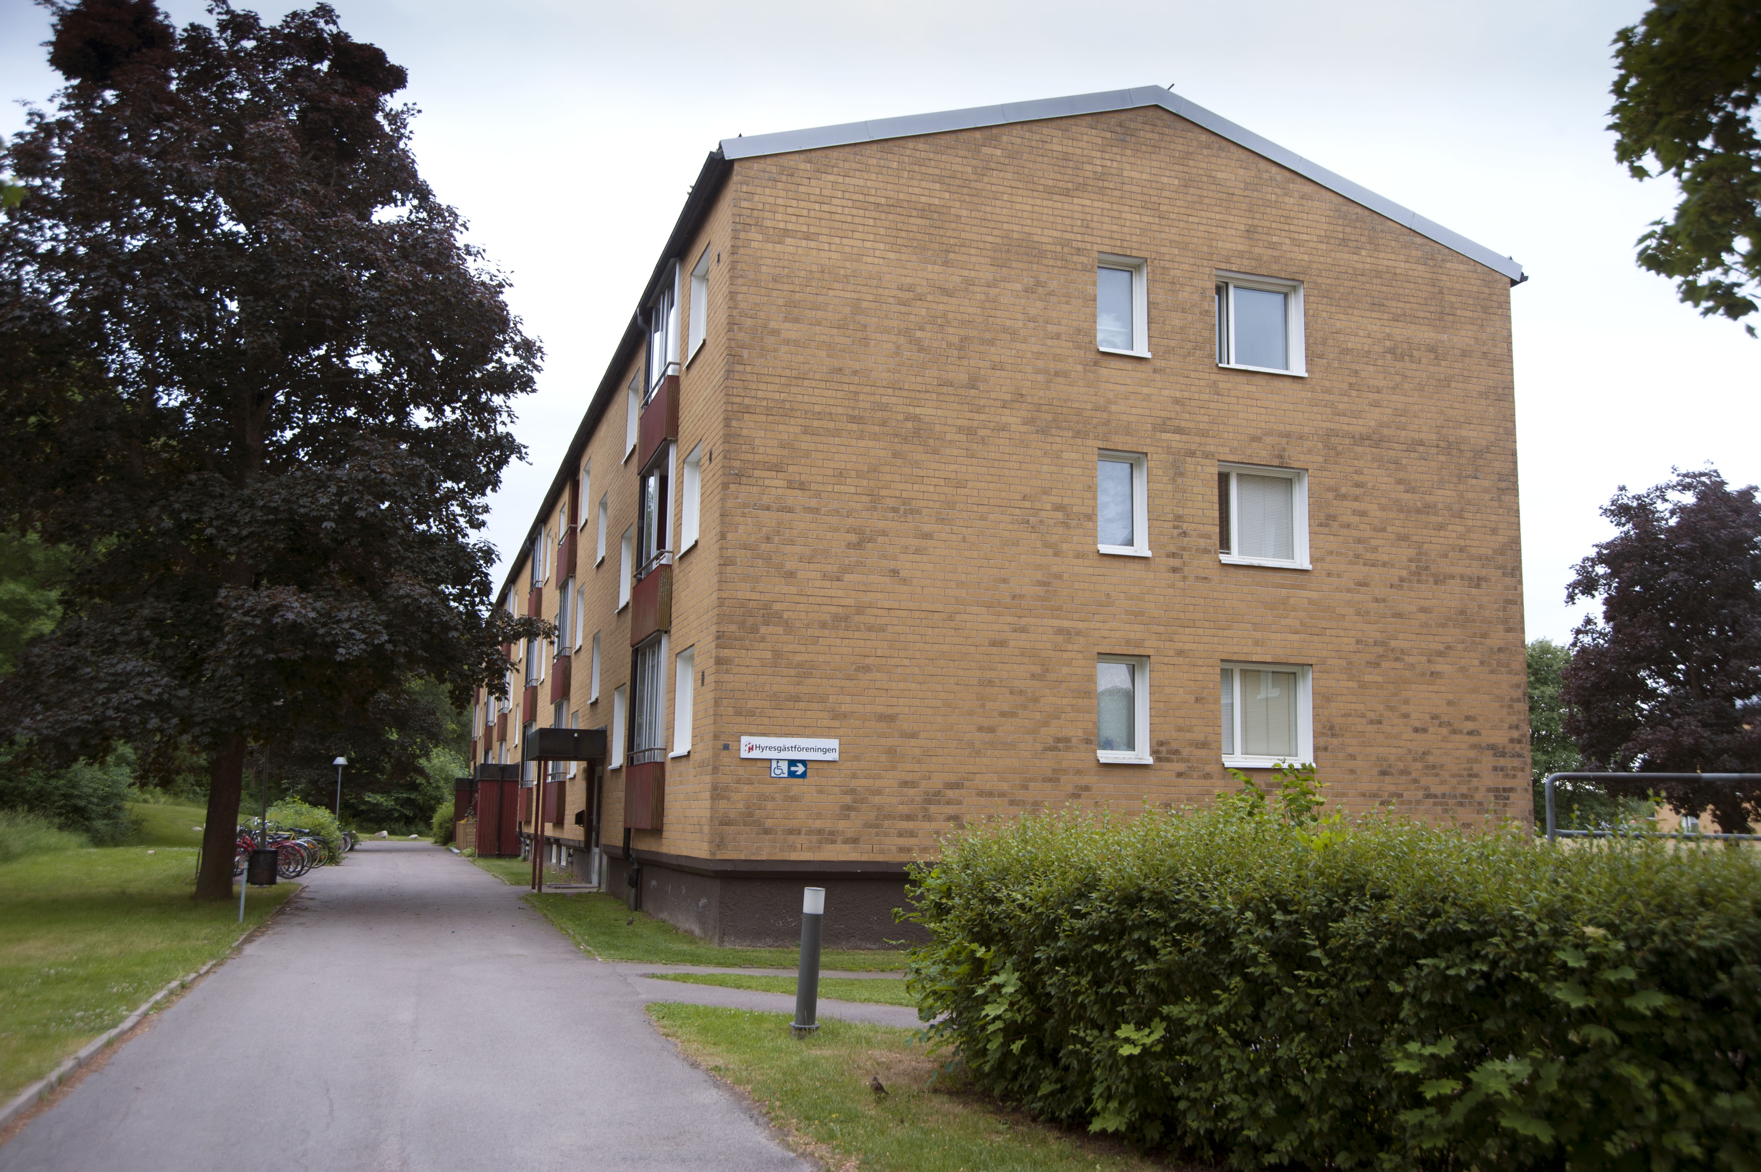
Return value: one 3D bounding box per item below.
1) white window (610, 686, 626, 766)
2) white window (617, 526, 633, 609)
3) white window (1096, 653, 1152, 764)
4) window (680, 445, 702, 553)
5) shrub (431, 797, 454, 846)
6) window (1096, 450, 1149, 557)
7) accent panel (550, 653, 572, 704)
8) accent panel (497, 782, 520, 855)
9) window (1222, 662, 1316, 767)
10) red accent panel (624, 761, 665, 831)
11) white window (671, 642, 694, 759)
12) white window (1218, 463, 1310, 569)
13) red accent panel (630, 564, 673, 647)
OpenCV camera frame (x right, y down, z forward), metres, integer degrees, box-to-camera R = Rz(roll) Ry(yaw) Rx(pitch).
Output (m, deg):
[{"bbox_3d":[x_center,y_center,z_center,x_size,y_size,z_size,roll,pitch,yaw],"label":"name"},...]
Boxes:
[{"bbox_3d":[-4.363,2.392,26.460,0.170,1.362,1.310,4,-9,-17],"label":"white window"},{"bbox_3d":[-4.311,-0.286,26.875,0.170,1.342,1.310,4,-9,-17],"label":"white window"},{"bbox_3d":[3.135,1.578,20.210,0.754,1.367,0.200,4,-9,-17],"label":"white window"},{"bbox_3d":[-2.449,-1.129,20.880,0.200,1.370,1.252,4,-9,-17],"label":"window"},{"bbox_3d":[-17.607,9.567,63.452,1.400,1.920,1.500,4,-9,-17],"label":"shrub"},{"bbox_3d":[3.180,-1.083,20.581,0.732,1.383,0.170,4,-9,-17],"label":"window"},{"bbox_3d":[-7.083,2.112,34.761,0.180,0.923,2.300,4,-9,-17],"label":"accent panel"},{"bbox_3d":[-11.015,6.911,46.562,0.640,2.160,0.100,4,-9,-17],"label":"accent panel"},{"bbox_3d":[5.132,1.711,20.821,1.392,1.367,0.200,4,-9,-17],"label":"window"},{"bbox_3d":[-3.456,3.079,22.832,0.165,0.930,2.590,4,-9,-17],"label":"red accent panel"},{"bbox_3d":[-2.532,1.535,20.589,0.170,1.392,1.330,4,-9,-17],"label":"white window"},{"bbox_3d":[5.183,-0.956,21.237,1.392,1.367,0.200,4,-9,-17],"label":"white window"},{"bbox_3d":[-3.338,0.339,22.913,0.180,0.923,2.416,4,-9,-17],"label":"red accent panel"}]

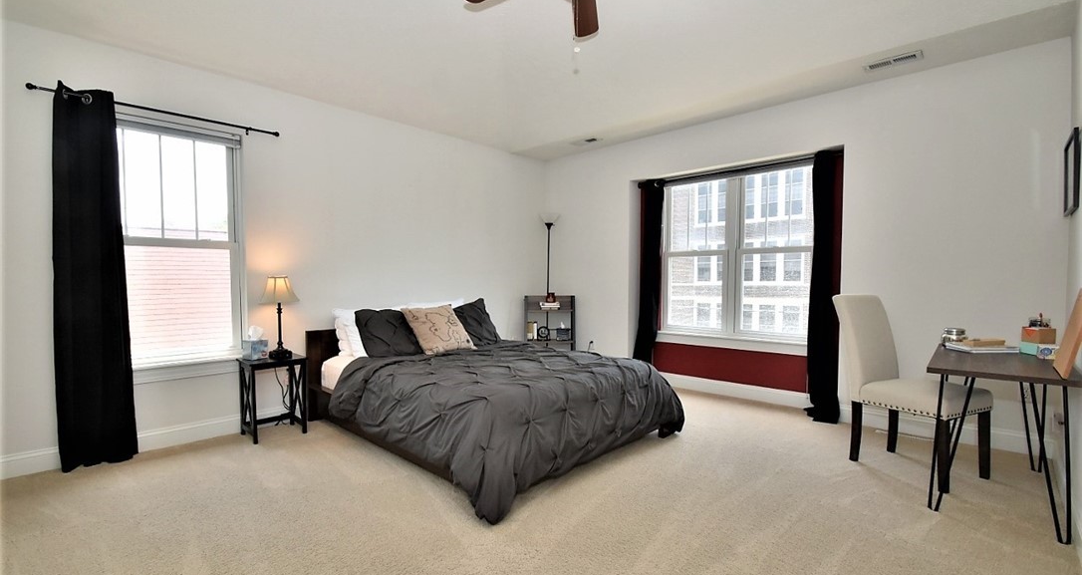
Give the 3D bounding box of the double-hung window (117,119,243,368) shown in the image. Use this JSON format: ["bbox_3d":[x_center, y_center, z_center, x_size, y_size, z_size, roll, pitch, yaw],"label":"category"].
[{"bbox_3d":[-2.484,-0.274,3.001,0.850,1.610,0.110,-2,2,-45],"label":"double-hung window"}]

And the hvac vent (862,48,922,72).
[{"bbox_3d":[2.327,-1.489,2.975,0.308,0.023,0.137,1,2,43],"label":"hvac vent"}]

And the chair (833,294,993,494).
[{"bbox_3d":[2.113,0.549,2.615,0.470,0.990,0.615,-1,2,-27],"label":"chair"}]

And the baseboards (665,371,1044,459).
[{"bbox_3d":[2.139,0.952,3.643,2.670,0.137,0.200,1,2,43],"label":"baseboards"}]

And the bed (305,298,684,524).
[{"bbox_3d":[-0.432,0.604,3.437,2.280,0.889,1.767,1,2,43],"label":"bed"}]

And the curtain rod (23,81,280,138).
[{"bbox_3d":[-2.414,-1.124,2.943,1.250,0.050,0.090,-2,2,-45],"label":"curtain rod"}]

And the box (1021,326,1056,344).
[{"bbox_3d":[2.677,0.262,2.430,0.095,0.079,0.095,0,1,3],"label":"box"}]

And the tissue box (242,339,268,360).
[{"bbox_3d":[-2.098,0.453,3.309,0.114,0.139,0.114,1,2,31],"label":"tissue box"}]

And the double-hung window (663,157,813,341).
[{"bbox_3d":[1.772,-0.314,4.154,1.414,1.516,0.103,1,2,43],"label":"double-hung window"}]

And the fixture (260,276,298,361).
[{"bbox_3d":[-1.940,0.217,3.356,0.296,0.605,0.296,1,2,43],"label":"fixture"}]

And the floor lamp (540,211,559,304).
[{"bbox_3d":[0.100,0.052,5.466,0.247,1.898,0.247,0,1,0],"label":"floor lamp"}]

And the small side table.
[{"bbox_3d":[-1.950,0.793,3.288,0.362,0.540,0.362,1,2,43],"label":"small side table"}]

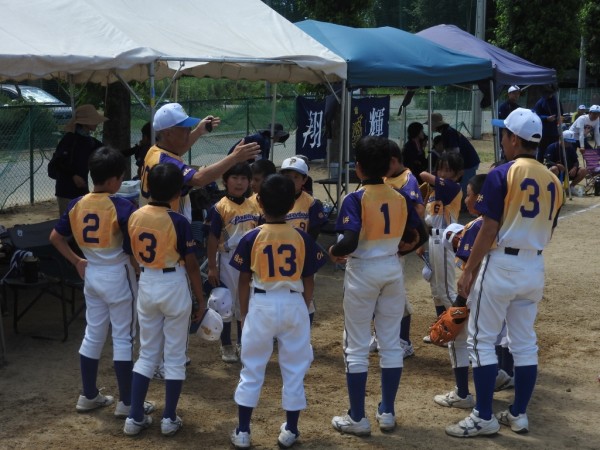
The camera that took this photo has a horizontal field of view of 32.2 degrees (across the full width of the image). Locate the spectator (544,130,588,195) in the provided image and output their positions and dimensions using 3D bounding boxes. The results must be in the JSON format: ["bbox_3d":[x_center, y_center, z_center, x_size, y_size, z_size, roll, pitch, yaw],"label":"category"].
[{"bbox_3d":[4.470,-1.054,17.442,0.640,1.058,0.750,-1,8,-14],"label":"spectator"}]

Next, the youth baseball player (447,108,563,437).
[{"bbox_3d":[1.071,0.250,5.447,0.470,1.710,0.370,-6,10,-36],"label":"youth baseball player"}]

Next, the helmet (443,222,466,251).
[{"bbox_3d":[0.891,0.072,5.997,0.150,0.180,0.250,29,10,15],"label":"helmet"}]

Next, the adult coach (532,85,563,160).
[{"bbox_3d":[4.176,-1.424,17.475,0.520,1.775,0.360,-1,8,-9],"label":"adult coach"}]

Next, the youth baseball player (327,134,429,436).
[{"bbox_3d":[0.416,0.323,5.552,0.480,1.582,0.360,-3,9,-21],"label":"youth baseball player"}]

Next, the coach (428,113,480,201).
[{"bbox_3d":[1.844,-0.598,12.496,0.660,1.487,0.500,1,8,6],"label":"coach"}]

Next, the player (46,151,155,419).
[{"bbox_3d":[-1.093,0.313,5.757,0.500,1.494,0.340,6,10,33],"label":"player"}]

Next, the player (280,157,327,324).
[{"bbox_3d":[-0.010,0.208,6.998,0.420,1.339,0.260,2,9,11],"label":"player"}]

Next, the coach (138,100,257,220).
[{"bbox_3d":[-0.643,0.091,6.522,0.640,1.708,0.500,-5,10,-30],"label":"coach"}]

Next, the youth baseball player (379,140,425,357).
[{"bbox_3d":[0.651,0.161,6.940,0.300,1.448,0.400,-7,11,-38],"label":"youth baseball player"}]

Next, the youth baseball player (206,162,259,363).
[{"bbox_3d":[-0.418,0.243,6.962,0.450,1.325,0.320,-1,8,-10],"label":"youth baseball player"}]

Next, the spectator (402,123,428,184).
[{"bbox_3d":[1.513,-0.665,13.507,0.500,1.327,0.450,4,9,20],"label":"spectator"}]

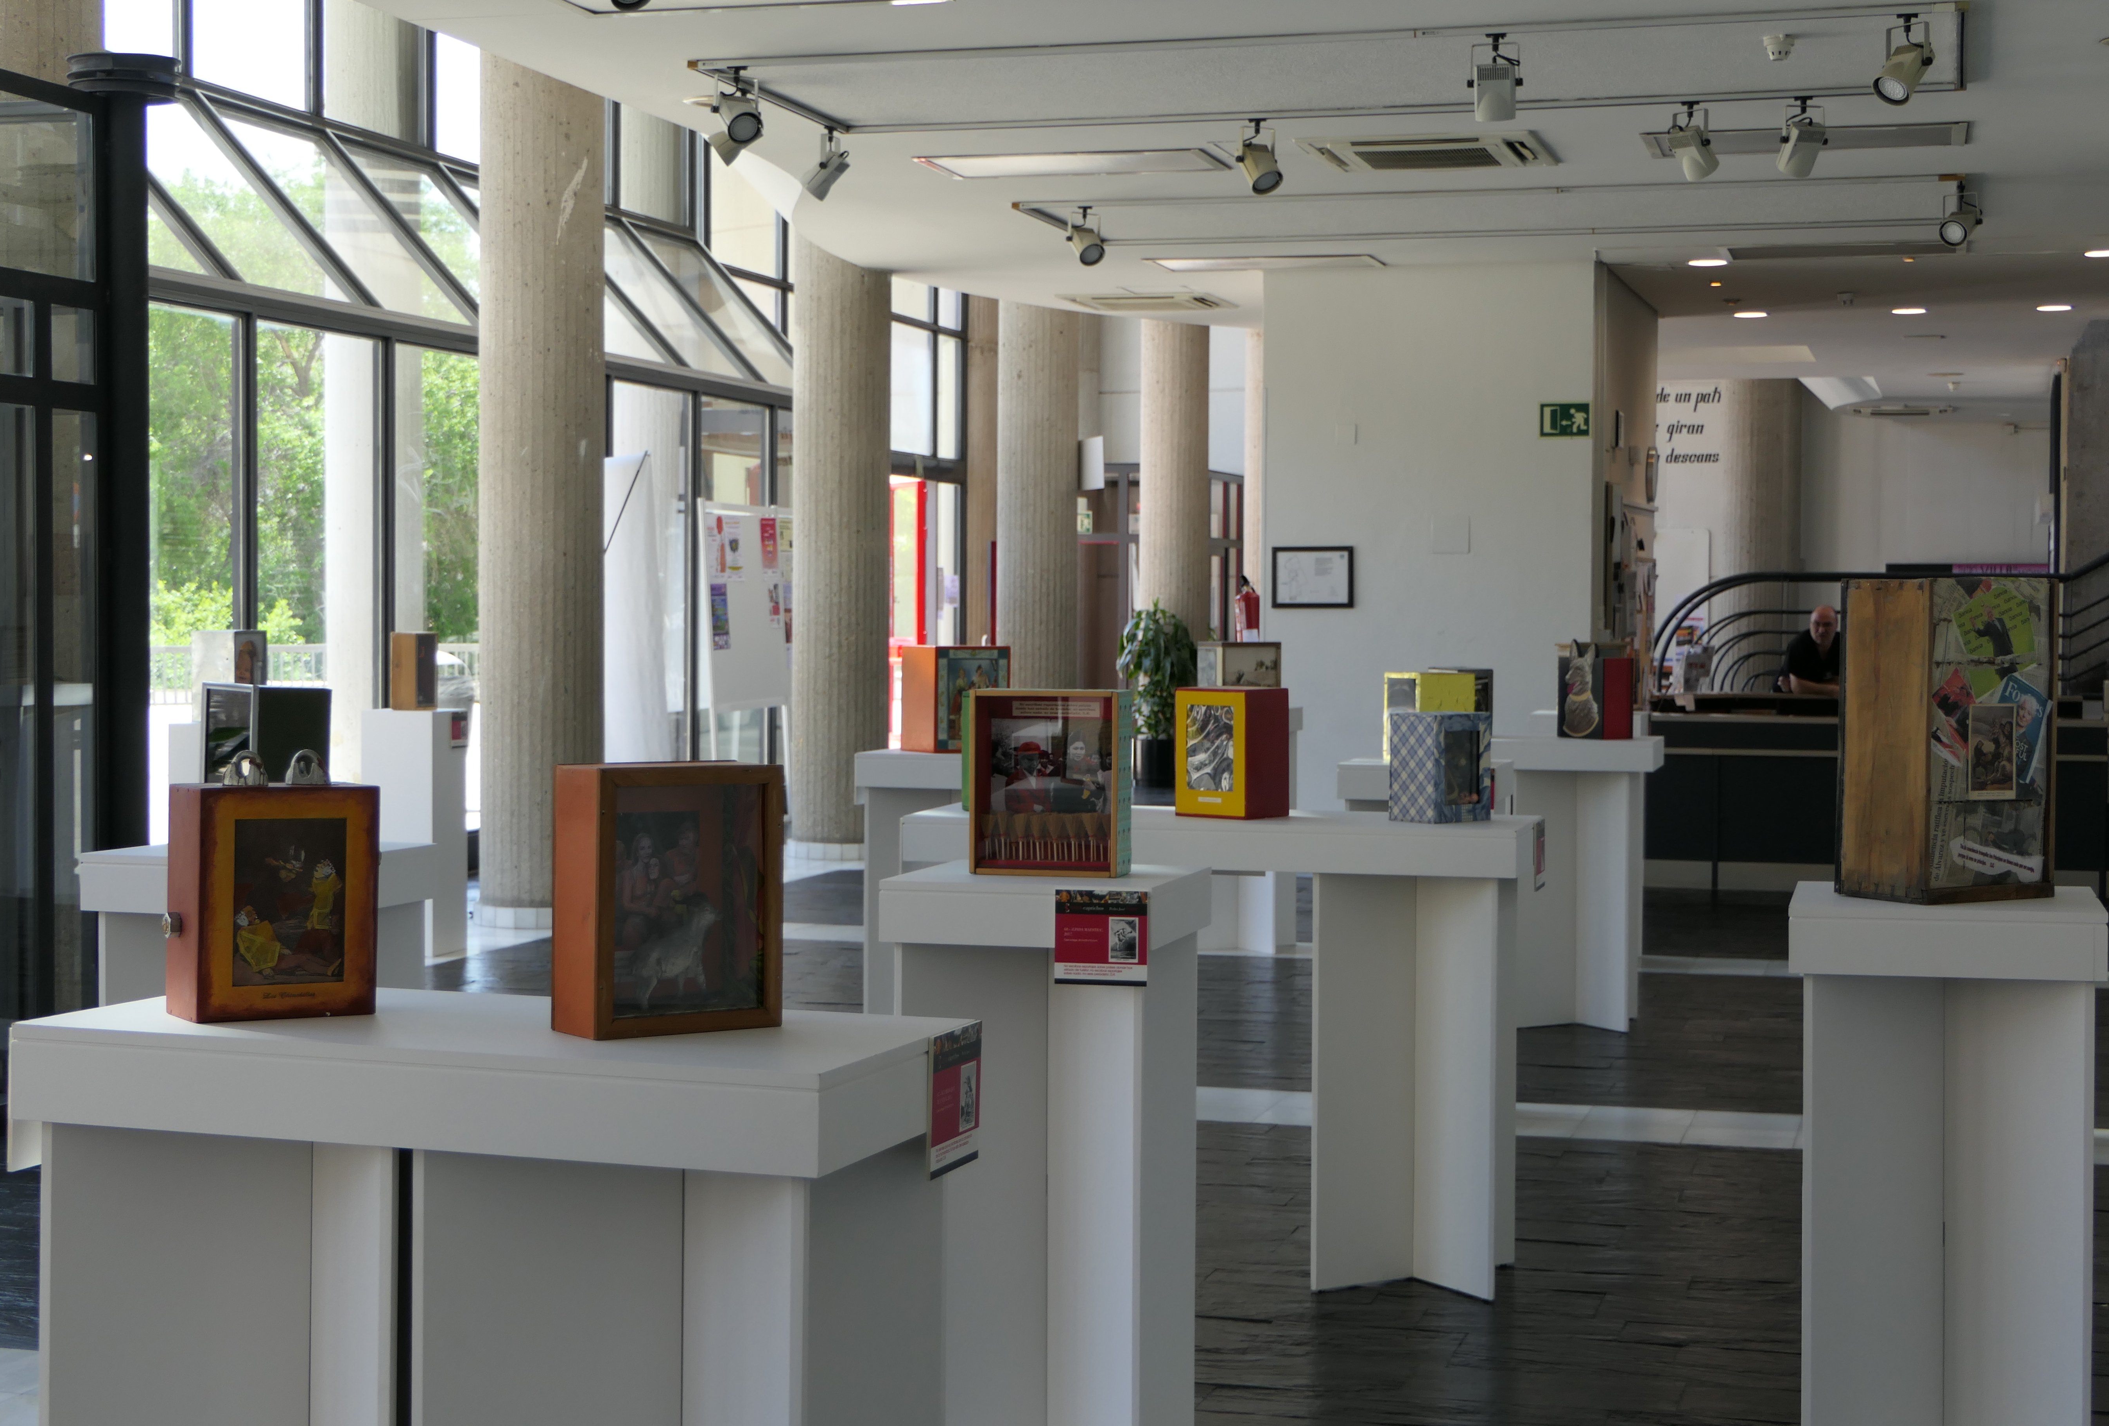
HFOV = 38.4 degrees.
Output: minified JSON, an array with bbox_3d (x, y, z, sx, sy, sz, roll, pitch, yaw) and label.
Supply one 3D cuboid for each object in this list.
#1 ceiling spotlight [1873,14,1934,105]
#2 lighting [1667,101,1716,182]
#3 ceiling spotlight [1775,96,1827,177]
[{"bbox_3d":[2.714,-2.083,9.668,0.200,0.292,0.160,-1,2,-31],"label":"ceiling spotlight"},{"bbox_3d":[2.372,-2.118,11.243,0.155,0.290,0.185,2,3,43],"label":"lighting"},{"bbox_3d":[2.780,-2.140,11.277,0.155,0.280,0.180,-1,2,-25],"label":"ceiling spotlight"}]

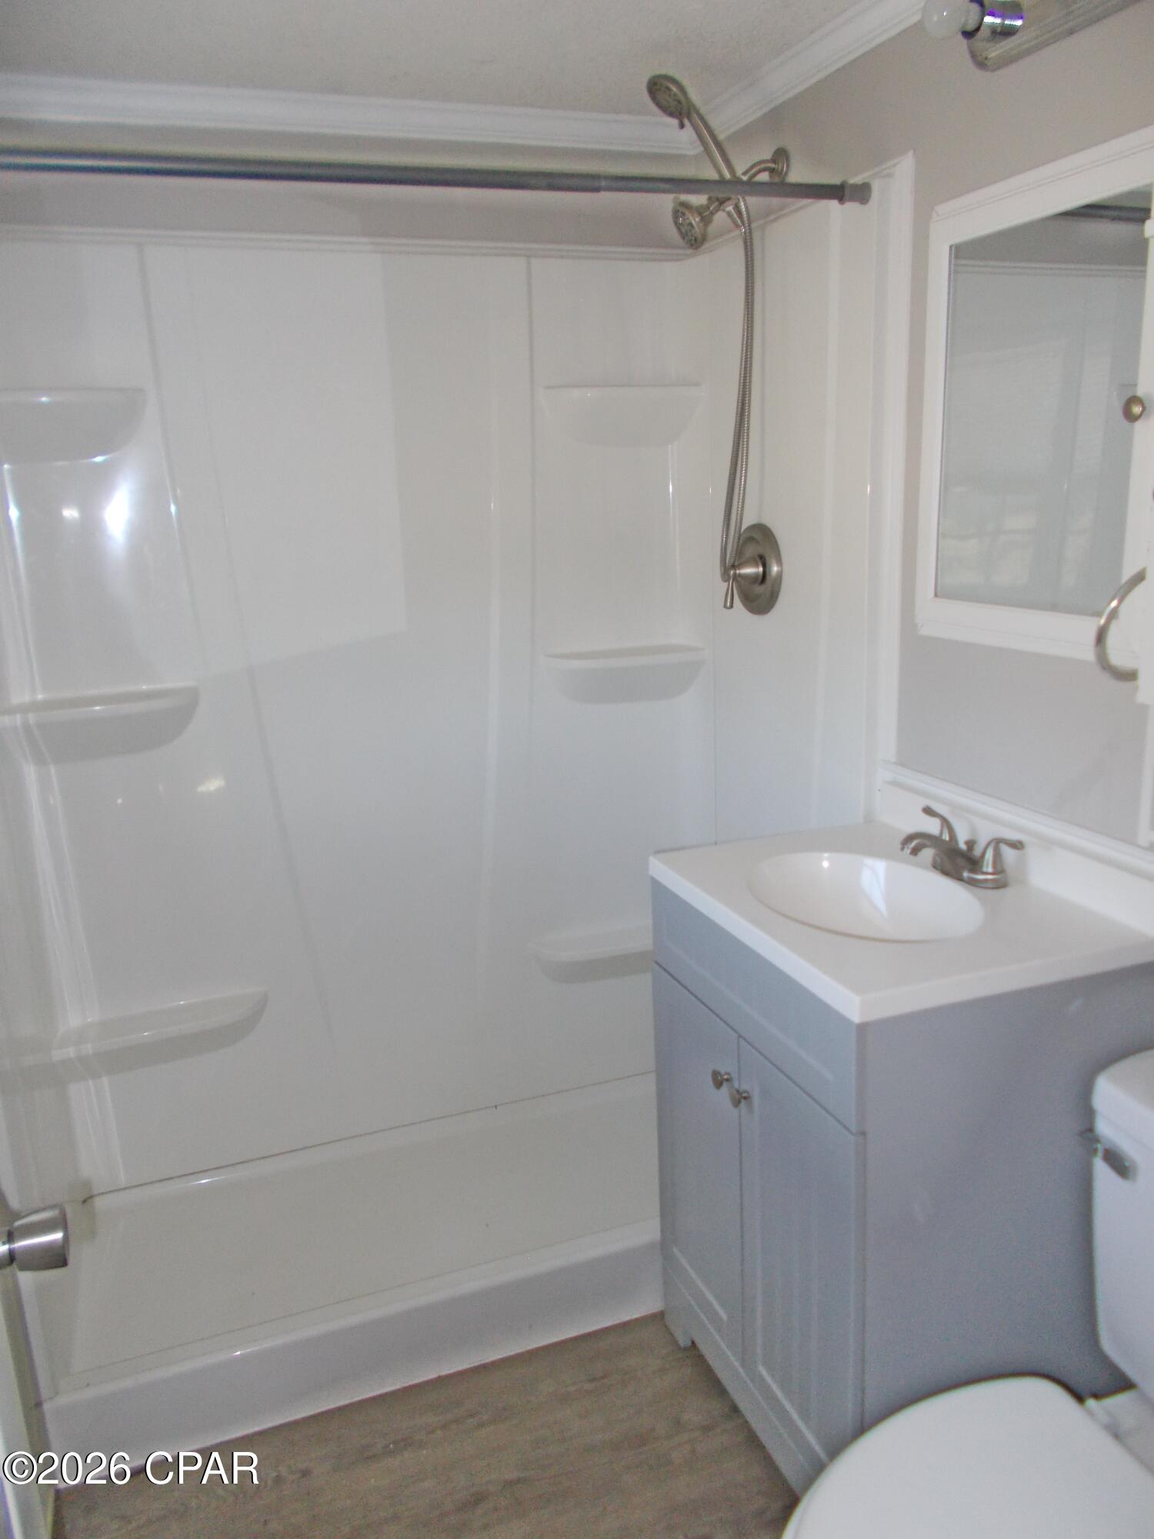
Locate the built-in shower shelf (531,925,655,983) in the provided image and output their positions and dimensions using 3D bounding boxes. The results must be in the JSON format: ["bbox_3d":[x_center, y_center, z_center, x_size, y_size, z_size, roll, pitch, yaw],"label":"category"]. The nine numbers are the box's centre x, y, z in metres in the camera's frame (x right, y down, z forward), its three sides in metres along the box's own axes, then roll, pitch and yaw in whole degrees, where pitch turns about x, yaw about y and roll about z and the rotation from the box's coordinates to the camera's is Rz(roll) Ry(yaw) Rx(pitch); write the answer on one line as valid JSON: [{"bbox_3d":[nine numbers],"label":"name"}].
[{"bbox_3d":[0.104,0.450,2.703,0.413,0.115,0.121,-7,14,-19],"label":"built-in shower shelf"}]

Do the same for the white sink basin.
[{"bbox_3d":[0.421,0.246,1.727,0.302,0.131,0.408,-7,14,-19],"label":"white sink basin"}]

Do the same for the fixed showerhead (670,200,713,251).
[{"bbox_3d":[0.211,-1.000,2.122,0.063,0.091,0.091,-35,22,-10],"label":"fixed showerhead"}]

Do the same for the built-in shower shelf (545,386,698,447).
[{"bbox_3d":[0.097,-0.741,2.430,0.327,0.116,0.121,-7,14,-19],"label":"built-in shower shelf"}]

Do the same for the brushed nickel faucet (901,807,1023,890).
[{"bbox_3d":[0.551,0.128,1.742,0.156,0.083,0.216,-7,14,-19],"label":"brushed nickel faucet"}]

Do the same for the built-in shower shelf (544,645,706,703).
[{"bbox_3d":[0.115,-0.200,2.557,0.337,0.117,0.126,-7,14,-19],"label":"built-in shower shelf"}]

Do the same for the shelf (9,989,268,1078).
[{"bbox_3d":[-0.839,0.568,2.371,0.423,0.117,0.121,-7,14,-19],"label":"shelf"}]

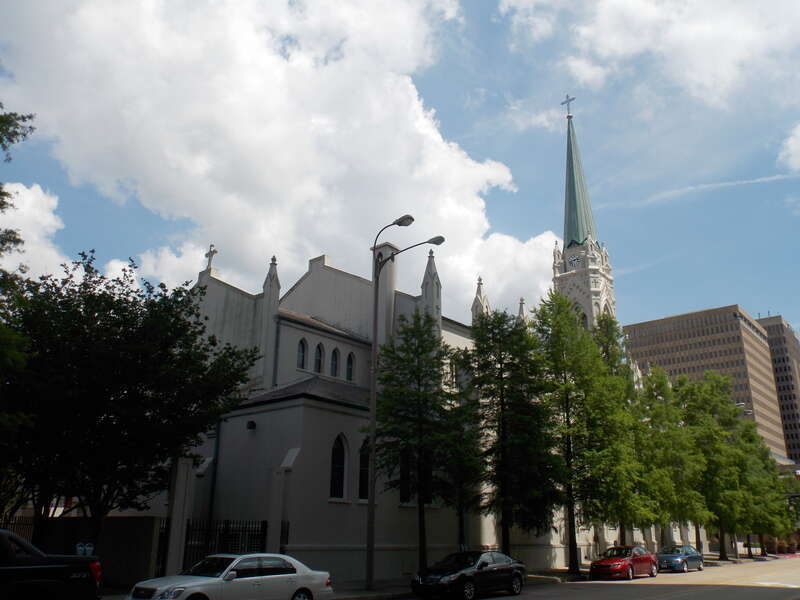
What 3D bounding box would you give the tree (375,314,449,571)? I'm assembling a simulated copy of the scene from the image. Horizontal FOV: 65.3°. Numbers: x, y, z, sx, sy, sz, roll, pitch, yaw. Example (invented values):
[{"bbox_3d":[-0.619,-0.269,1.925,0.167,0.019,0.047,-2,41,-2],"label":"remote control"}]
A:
[{"bbox_3d":[0.630,5.753,26.162,3.300,11.293,3.300,0,-21,0],"label":"tree"}]

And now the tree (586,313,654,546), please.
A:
[{"bbox_3d":[14.037,8.475,40.435,4.300,16.381,4.300,-17,-27,38],"label":"tree"}]

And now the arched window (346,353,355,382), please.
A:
[{"bbox_3d":[-2.590,3.527,32.733,0.250,1.600,0.660,-17,-26,39],"label":"arched window"}]

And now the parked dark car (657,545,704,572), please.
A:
[{"bbox_3d":[16.437,15.229,36.869,1.790,1.440,4.700,-17,-26,39],"label":"parked dark car"}]

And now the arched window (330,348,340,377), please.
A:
[{"bbox_3d":[-3.300,3.240,31.982,0.250,1.580,0.720,-17,-26,39],"label":"arched window"}]

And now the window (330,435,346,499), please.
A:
[{"bbox_3d":[-2.645,7.152,26.885,0.250,2.668,0.939,-17,-27,38],"label":"window"}]

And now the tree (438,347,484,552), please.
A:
[{"bbox_3d":[2.466,6.893,27.233,2.400,9.900,2.400,1,-20,0],"label":"tree"}]

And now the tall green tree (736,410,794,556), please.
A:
[{"bbox_3d":[35.957,18.599,63.688,5.200,13.800,5.200,-17,-26,39],"label":"tall green tree"}]

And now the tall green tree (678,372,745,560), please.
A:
[{"bbox_3d":[26.996,14.050,54.364,5.000,15.893,5.000,-17,-27,38],"label":"tall green tree"}]

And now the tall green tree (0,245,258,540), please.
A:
[{"bbox_3d":[-7.347,3.138,17.039,6.900,9.674,6.900,0,-21,0],"label":"tall green tree"}]

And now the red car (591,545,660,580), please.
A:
[{"bbox_3d":[10.993,12.848,30.644,1.830,1.455,4.840,-17,-26,39],"label":"red car"}]

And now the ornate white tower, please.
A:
[{"bbox_3d":[21.100,-0.322,69.193,6.000,53.500,6.000,-17,-26,39],"label":"ornate white tower"}]

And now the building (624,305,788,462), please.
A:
[{"bbox_3d":[100.716,41.691,199.689,35.000,67.000,36.000,-17,-26,39],"label":"building"}]

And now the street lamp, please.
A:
[{"bbox_3d":[-0.013,3.495,22.745,2.700,13.000,2.600,-17,-26,39],"label":"street lamp"}]

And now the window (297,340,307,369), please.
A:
[{"bbox_3d":[-5.230,2.837,33.150,0.250,1.626,0.677,-17,-27,38],"label":"window"}]

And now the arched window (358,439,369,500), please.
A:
[{"bbox_3d":[-1.362,6.940,25.705,0.250,2.550,0.950,-17,-26,39],"label":"arched window"}]

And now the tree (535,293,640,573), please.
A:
[{"bbox_3d":[10.145,6.909,35.729,5.600,15.954,5.600,-17,-27,38],"label":"tree"}]

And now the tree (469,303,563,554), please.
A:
[{"bbox_3d":[5.353,6.576,30.635,4.500,12.944,4.500,0,-21,0],"label":"tree"}]

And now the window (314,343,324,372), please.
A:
[{"bbox_3d":[-4.391,3.132,34.055,0.250,1.671,0.716,-17,-27,38],"label":"window"}]

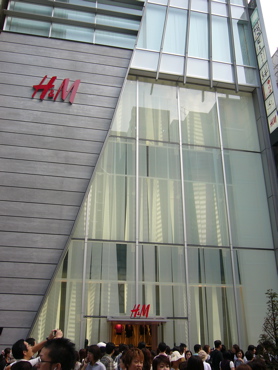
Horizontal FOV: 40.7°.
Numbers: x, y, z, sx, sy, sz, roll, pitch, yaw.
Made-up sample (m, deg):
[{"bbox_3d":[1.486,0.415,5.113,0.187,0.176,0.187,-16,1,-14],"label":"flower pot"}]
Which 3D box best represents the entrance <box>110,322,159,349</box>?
[{"bbox_3d":[-0.246,7.553,16.756,2.176,2.491,0.500,5,-23,-11],"label":"entrance"}]

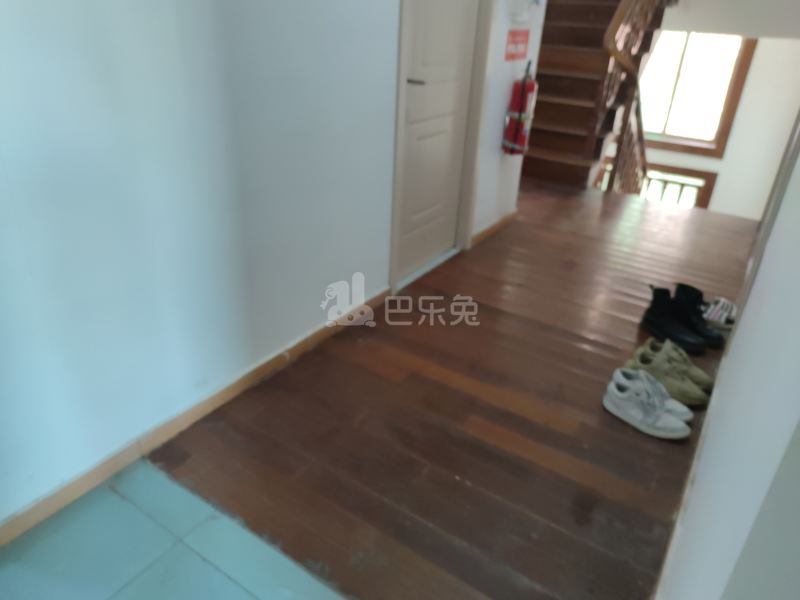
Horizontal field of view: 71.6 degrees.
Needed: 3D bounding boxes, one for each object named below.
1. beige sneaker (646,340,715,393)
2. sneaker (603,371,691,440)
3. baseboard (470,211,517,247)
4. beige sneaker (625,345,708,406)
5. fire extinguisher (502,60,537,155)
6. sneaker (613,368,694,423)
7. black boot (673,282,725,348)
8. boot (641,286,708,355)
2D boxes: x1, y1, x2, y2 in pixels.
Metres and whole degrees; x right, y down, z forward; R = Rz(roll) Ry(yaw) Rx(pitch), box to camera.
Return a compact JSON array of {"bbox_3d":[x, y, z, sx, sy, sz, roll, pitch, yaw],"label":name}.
[{"bbox_3d":[1.111,0.238,2.201,0.110,0.124,0.290,-22,36,-38],"label":"beige sneaker"},{"bbox_3d":[0.871,0.365,1.947,0.295,0.120,0.110,26,36,37],"label":"sneaker"},{"bbox_3d":[0.603,-0.471,3.572,0.018,0.060,0.670,19,32,29],"label":"baseboard"},{"bbox_3d":[1.032,0.283,2.110,0.110,0.124,0.295,-22,36,-38],"label":"beige sneaker"},{"bbox_3d":[0.694,-1.091,3.172,0.145,0.485,0.145,19,32,29],"label":"fire extinguisher"},{"bbox_3d":[0.936,0.328,2.025,0.108,0.118,0.290,-23,37,-39],"label":"sneaker"},{"bbox_3d":[1.316,0.075,2.448,0.105,0.196,0.275,-18,34,-33],"label":"black boot"},{"bbox_3d":[1.113,0.089,2.230,0.100,0.172,0.277,-14,32,-29],"label":"boot"}]

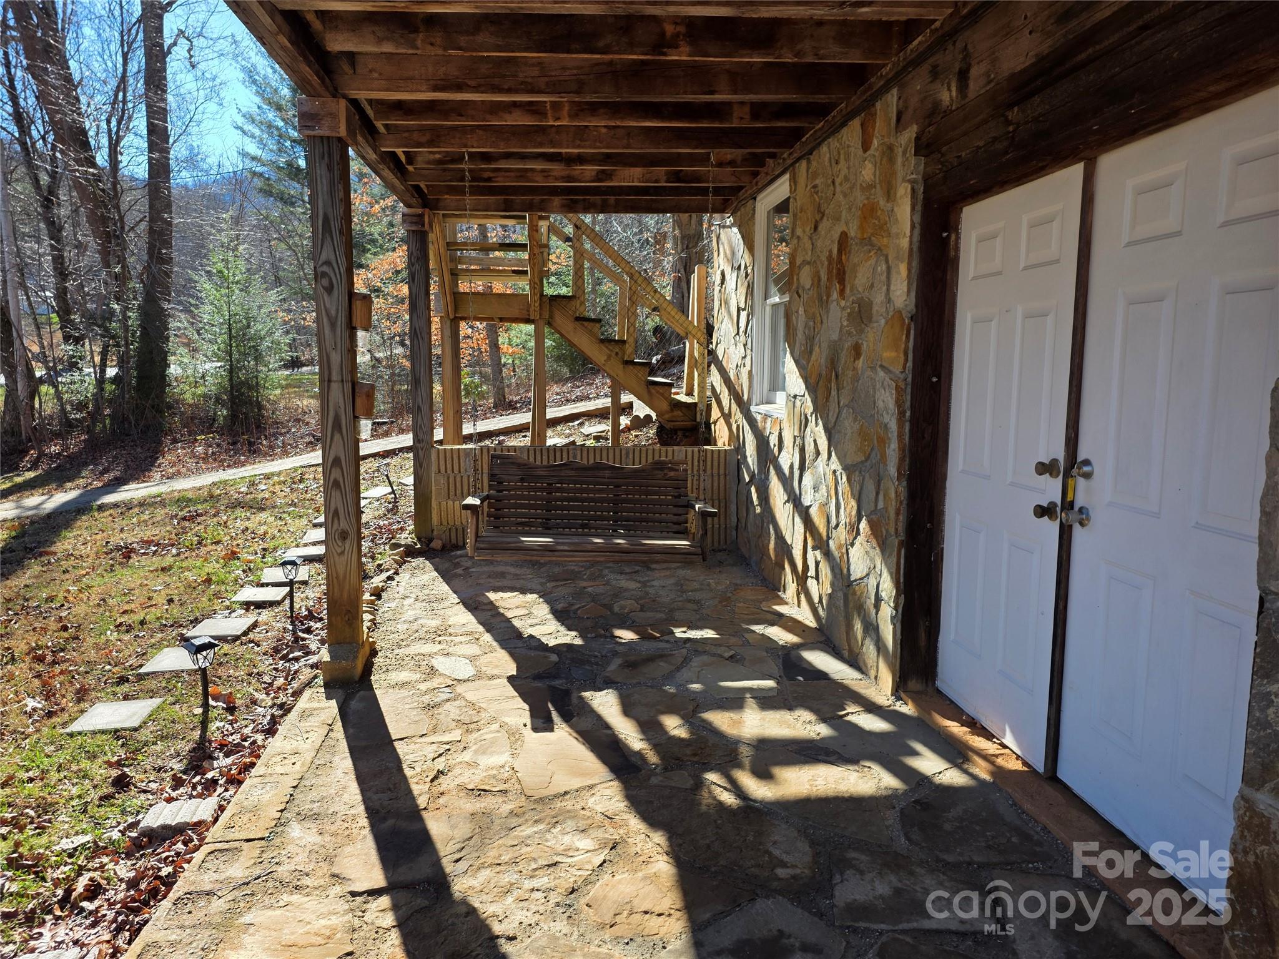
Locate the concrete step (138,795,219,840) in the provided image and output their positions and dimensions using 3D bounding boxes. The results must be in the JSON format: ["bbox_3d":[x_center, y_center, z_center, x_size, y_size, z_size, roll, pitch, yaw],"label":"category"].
[{"bbox_3d":[-1.615,1.217,3.013,0.200,0.070,0.190,-1,8,-6],"label":"concrete step"}]

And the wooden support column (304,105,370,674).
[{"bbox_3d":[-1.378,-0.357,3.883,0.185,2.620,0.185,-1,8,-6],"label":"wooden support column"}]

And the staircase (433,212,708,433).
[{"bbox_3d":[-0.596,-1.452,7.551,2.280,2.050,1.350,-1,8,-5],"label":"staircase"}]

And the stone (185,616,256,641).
[{"bbox_3d":[-2.429,0.883,4.953,0.305,0.042,0.300,-1,11,-6],"label":"stone"}]

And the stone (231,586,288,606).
[{"bbox_3d":[-2.455,0.767,5.533,0.300,0.042,0.285,-1,11,-6],"label":"stone"}]

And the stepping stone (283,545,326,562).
[{"bbox_3d":[-2.533,0.571,6.511,0.310,0.042,0.280,-1,11,-6],"label":"stepping stone"}]

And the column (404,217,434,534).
[{"bbox_3d":[-1.697,-0.786,6.612,0.175,2.520,0.175,-1,8,-6],"label":"column"}]

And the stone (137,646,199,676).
[{"bbox_3d":[-2.414,0.974,4.495,0.310,0.042,0.315,-1,11,-6],"label":"stone"}]

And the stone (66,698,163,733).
[{"bbox_3d":[-2.385,1.098,3.882,0.300,0.042,0.300,-1,11,-6],"label":"stone"}]

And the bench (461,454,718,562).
[{"bbox_3d":[-0.268,0.128,4.678,1.310,0.510,0.640,0,8,-4],"label":"bench"}]

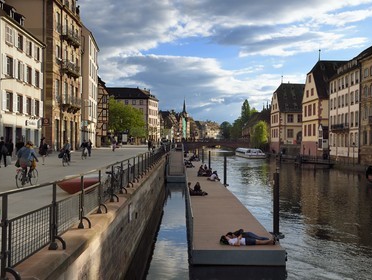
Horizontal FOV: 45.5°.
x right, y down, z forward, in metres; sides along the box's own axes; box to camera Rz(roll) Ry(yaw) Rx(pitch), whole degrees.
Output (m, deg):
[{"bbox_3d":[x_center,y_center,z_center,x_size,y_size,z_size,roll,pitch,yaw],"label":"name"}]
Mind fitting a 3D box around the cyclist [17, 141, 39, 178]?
[{"bbox_3d":[-5.756,0.686,16.100,0.650,1.330,0.800,0,0,10],"label":"cyclist"}]

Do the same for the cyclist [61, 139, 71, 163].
[{"bbox_3d":[-7.540,0.686,27.900,0.580,1.370,0.800,0,0,3],"label":"cyclist"}]

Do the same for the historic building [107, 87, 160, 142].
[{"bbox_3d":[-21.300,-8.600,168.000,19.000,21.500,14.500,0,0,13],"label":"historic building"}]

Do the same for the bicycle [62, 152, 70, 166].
[{"bbox_3d":[-7.521,1.152,27.900,0.580,1.020,1.700,0,0,3],"label":"bicycle"}]

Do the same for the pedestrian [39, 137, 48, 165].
[{"bbox_3d":[-8.731,0.693,27.200,0.480,1.700,0.500,0,0,-30],"label":"pedestrian"}]

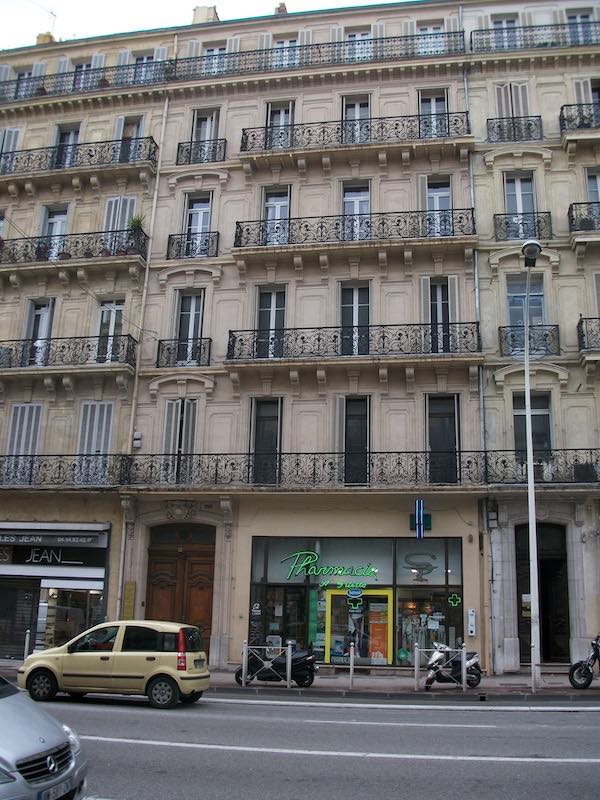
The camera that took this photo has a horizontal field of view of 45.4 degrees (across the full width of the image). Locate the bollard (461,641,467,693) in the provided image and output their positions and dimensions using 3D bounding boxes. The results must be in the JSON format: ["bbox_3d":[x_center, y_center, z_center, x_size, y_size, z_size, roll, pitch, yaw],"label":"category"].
[{"bbox_3d":[3.383,5.535,14.796,0.100,1.000,0.100,-1,-16,9],"label":"bollard"}]

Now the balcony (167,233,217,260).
[{"bbox_3d":[-3.223,-4.619,21.884,1.550,0.830,0.300,-1,-16,9],"label":"balcony"}]

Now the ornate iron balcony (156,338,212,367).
[{"bbox_3d":[-3.335,-1.313,20.982,1.570,0.830,0.300,-1,-16,9],"label":"ornate iron balcony"}]

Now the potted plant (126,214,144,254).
[{"bbox_3d":[-5.072,-5.036,22.102,0.578,1.457,0.500,-1,-15,10],"label":"potted plant"}]

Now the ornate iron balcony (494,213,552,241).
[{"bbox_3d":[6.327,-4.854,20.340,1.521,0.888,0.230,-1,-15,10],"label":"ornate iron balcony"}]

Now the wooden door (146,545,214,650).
[{"bbox_3d":[-3.437,5.934,20.720,1.900,3.423,0.150,-1,-16,9],"label":"wooden door"}]

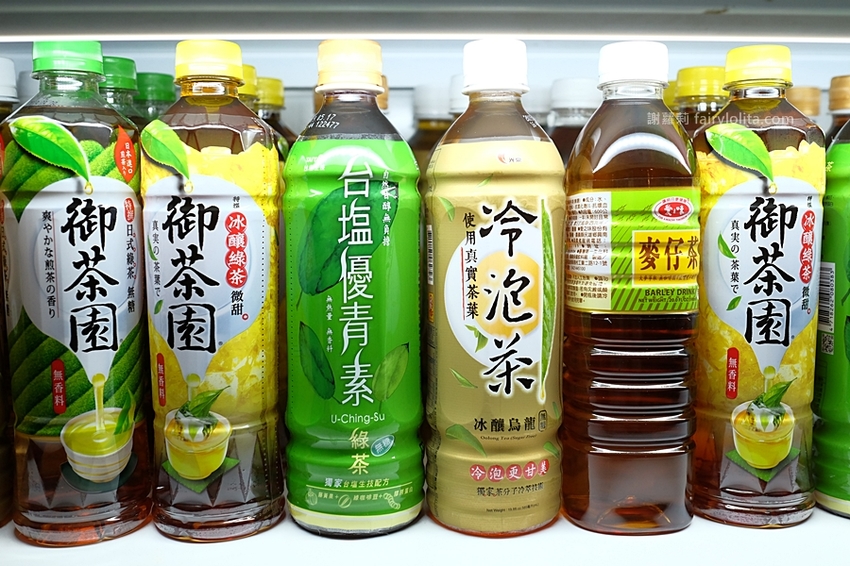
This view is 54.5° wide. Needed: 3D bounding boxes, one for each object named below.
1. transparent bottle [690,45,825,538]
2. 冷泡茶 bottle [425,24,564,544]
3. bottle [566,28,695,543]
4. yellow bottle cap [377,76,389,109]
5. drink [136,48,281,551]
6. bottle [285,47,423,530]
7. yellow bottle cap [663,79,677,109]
[{"bbox_3d":[0.163,0.001,0.411,0.063,0.228,0.063,1,5,13],"label":"transparent bottle"},{"bbox_3d":[0.034,0.001,0.402,0.067,0.230,0.067,-1,5,-5],"label":"冷泡茶 bottle"},{"bbox_3d":[0.100,0.002,0.403,0.064,0.229,0.064,0,5,0],"label":"bottle"},{"bbox_3d":[-0.036,-0.111,0.482,0.030,0.021,0.030,0,5,0],"label":"yellow bottle cap"},{"bbox_3d":[-0.101,0.003,0.396,0.064,0.229,0.064,0,5,1],"label":"drink"},{"bbox_3d":[-0.035,0.002,0.402,0.067,0.230,0.067,-1,5,-5],"label":"bottle"},{"bbox_3d":[0.155,-0.120,0.525,0.031,0.018,0.031,0,5,0],"label":"yellow bottle cap"}]

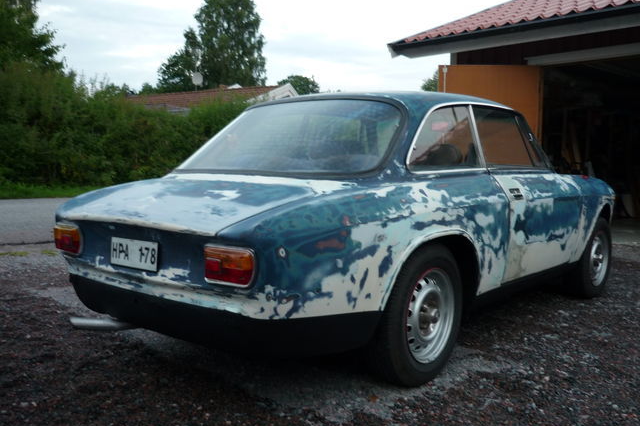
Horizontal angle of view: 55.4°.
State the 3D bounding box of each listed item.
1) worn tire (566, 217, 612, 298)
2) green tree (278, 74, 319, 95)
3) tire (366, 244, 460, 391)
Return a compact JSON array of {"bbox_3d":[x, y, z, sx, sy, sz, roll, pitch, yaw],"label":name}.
[{"bbox_3d":[1.905,0.318,4.315,0.180,0.590,0.590,3,5,41],"label":"worn tire"},{"bbox_3d":[-1.950,-7.500,55.000,4.500,10.100,4.500,0,4,0],"label":"green tree"},{"bbox_3d":[0.394,0.408,2.510,0.180,0.590,0.590,3,5,39],"label":"tire"}]

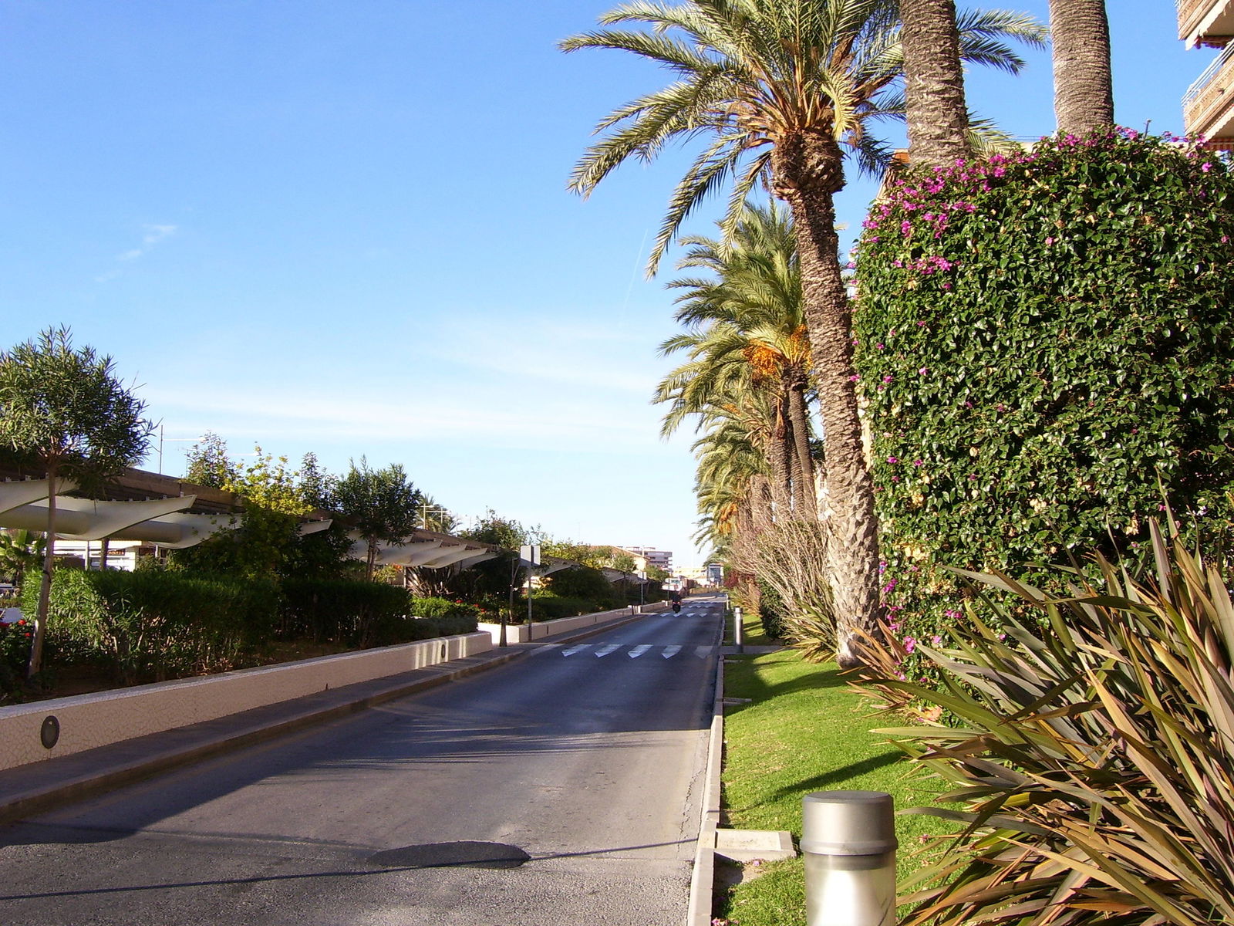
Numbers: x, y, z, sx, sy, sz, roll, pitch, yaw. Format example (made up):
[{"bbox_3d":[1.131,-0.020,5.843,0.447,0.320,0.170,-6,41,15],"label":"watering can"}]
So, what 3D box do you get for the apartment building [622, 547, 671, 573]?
[{"bbox_3d":[19.971,71.286,803.962,32.000,30.739,14.000,1,-6,-8],"label":"apartment building"}]

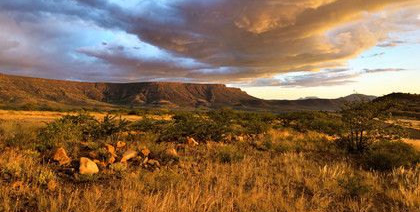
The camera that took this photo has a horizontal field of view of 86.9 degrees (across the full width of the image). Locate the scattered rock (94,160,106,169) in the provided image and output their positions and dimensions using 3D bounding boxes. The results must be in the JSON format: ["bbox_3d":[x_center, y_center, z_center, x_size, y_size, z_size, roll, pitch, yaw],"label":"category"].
[{"bbox_3d":[-3.020,1.601,6.100,0.320,0.206,0.264,0,-1,-26],"label":"scattered rock"}]

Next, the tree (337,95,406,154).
[{"bbox_3d":[6.340,0.766,8.700,2.591,2.277,2.300,0,-1,0],"label":"tree"}]

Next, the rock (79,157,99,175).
[{"bbox_3d":[-3.159,1.574,5.800,0.498,0.449,0.410,0,-1,-29],"label":"rock"}]

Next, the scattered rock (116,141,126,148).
[{"bbox_3d":[-3.540,1.540,8.864,0.377,0.302,0.321,0,-1,0],"label":"scattered rock"}]

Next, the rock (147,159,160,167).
[{"bbox_3d":[-1.572,1.622,6.250,0.342,0.219,0.282,0,-1,-14],"label":"rock"}]

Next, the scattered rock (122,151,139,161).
[{"bbox_3d":[-2.443,1.531,6.800,0.482,0.292,0.348,0,-1,-20],"label":"scattered rock"}]

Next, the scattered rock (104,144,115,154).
[{"bbox_3d":[-3.281,1.443,7.300,0.326,0.351,0.269,0,-1,-24],"label":"scattered rock"}]

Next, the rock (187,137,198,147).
[{"bbox_3d":[-0.781,1.584,9.886,0.504,0.420,0.429,0,-1,0],"label":"rock"}]

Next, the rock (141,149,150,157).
[{"bbox_3d":[-2.022,1.481,7.000,0.276,0.221,0.256,0,-1,-16],"label":"rock"}]

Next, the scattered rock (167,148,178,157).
[{"bbox_3d":[-1.366,1.693,8.070,0.412,0.274,0.350,0,-1,0],"label":"scattered rock"}]

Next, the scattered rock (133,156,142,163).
[{"bbox_3d":[-2.340,1.727,7.152,0.304,0.183,0.259,0,-1,0],"label":"scattered rock"}]

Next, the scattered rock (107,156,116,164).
[{"bbox_3d":[-3.089,1.709,6.950,0.296,0.237,0.251,0,-1,0],"label":"scattered rock"}]

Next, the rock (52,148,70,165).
[{"bbox_3d":[-4.208,1.446,6.300,0.469,0.477,0.387,0,-1,-34],"label":"rock"}]

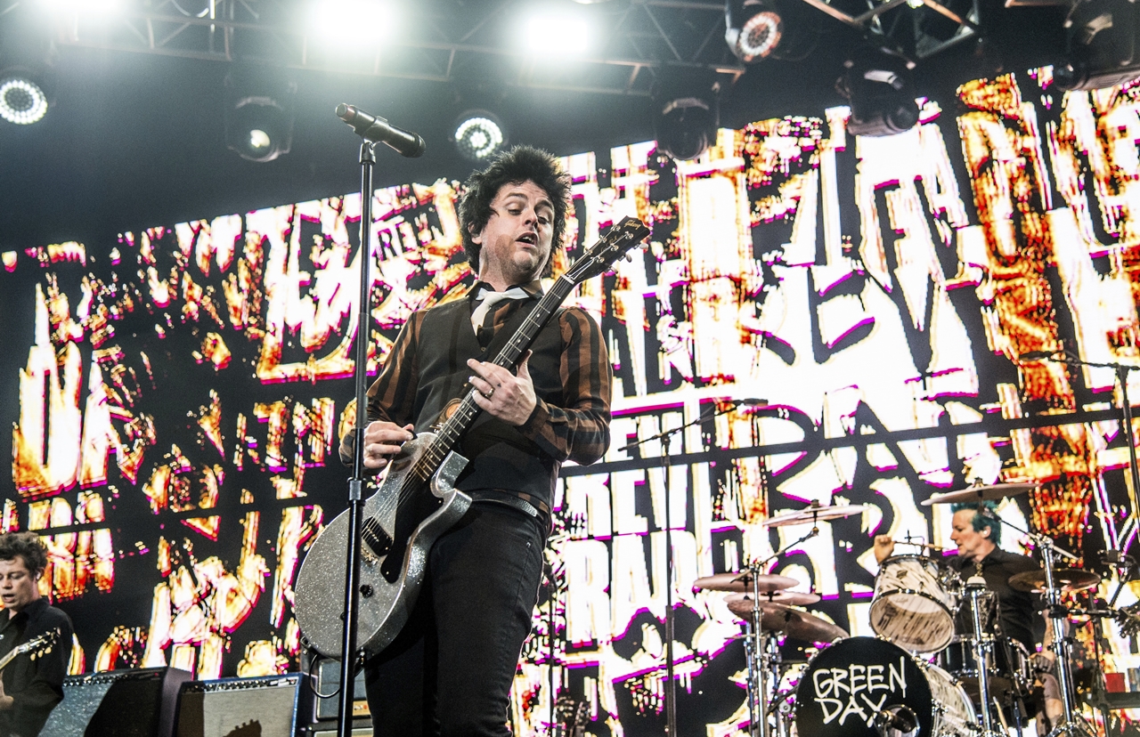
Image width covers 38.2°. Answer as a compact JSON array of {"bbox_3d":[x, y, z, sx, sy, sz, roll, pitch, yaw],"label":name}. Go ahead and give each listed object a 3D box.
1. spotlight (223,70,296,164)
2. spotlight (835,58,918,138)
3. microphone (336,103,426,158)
[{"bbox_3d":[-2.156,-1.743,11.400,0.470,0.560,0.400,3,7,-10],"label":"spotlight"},{"bbox_3d":[2.131,-1.879,11.400,0.430,0.470,0.400,16,-4,-40],"label":"spotlight"},{"bbox_3d":[-0.328,-0.413,2.850,0.048,0.048,0.240,-9,-10,26],"label":"microphone"}]

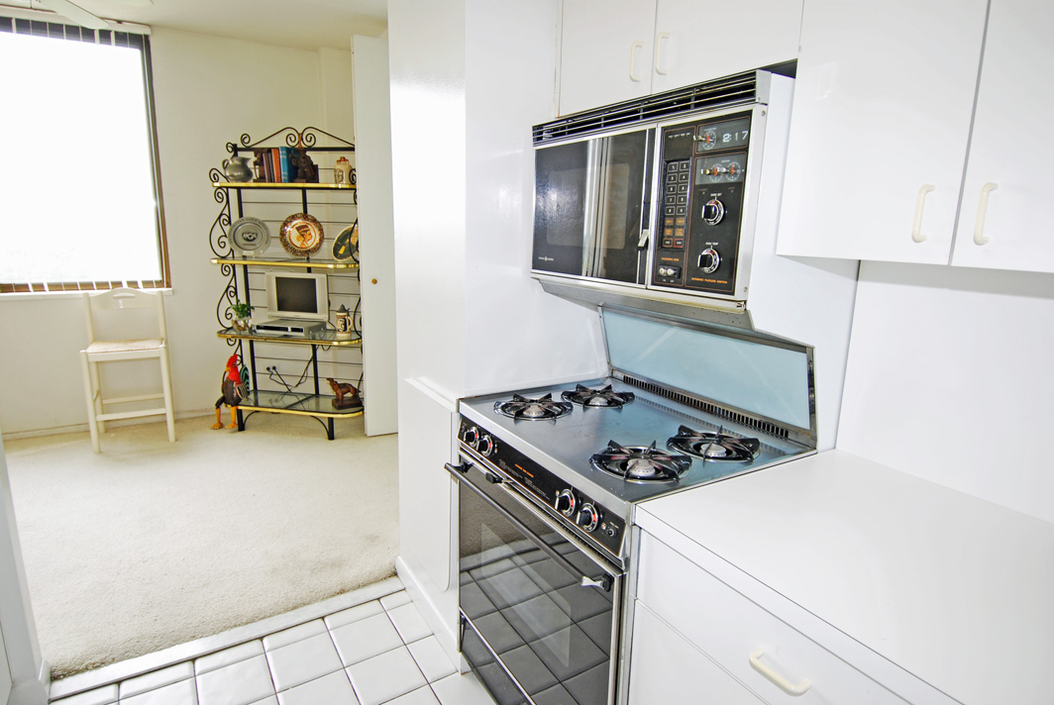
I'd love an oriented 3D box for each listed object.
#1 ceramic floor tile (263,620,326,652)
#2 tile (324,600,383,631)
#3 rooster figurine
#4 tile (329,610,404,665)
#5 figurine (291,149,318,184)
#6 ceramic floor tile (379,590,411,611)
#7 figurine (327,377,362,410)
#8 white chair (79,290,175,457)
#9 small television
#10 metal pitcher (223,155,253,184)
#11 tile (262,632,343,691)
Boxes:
[{"bbox_3d":[-0.819,1.008,1.978,0.204,0.010,0.074,-6,14,-31],"label":"ceramic floor tile"},{"bbox_3d":[-0.643,0.989,2.089,0.206,0.010,0.076,-6,14,-31],"label":"tile"},{"bbox_3d":[-2.081,0.268,3.920,0.155,0.510,0.215,7,13,25],"label":"rooster figurine"},{"bbox_3d":[-0.567,1.016,1.973,0.207,0.010,0.202,-6,14,-31],"label":"tile"},{"bbox_3d":[-1.451,-1.202,3.623,0.115,0.232,0.140,4,12,10],"label":"figurine"},{"bbox_3d":[-0.510,0.974,2.176,0.107,0.010,0.082,-6,14,-31],"label":"ceramic floor tile"},{"bbox_3d":[-1.296,0.293,3.970,0.200,0.215,0.112,-6,14,-34],"label":"figurine"},{"bbox_3d":[-2.613,0.084,3.660,0.445,0.975,0.470,-5,14,-29],"label":"white chair"},{"bbox_3d":[-1.575,-0.385,3.879,0.460,0.330,0.080,4,12,10],"label":"small television"},{"bbox_3d":[-2.114,-1.339,4.070,0.205,0.192,0.175,4,12,9],"label":"metal pitcher"},{"bbox_3d":[-0.740,1.028,1.856,0.203,0.010,0.206,-6,14,-32],"label":"tile"}]

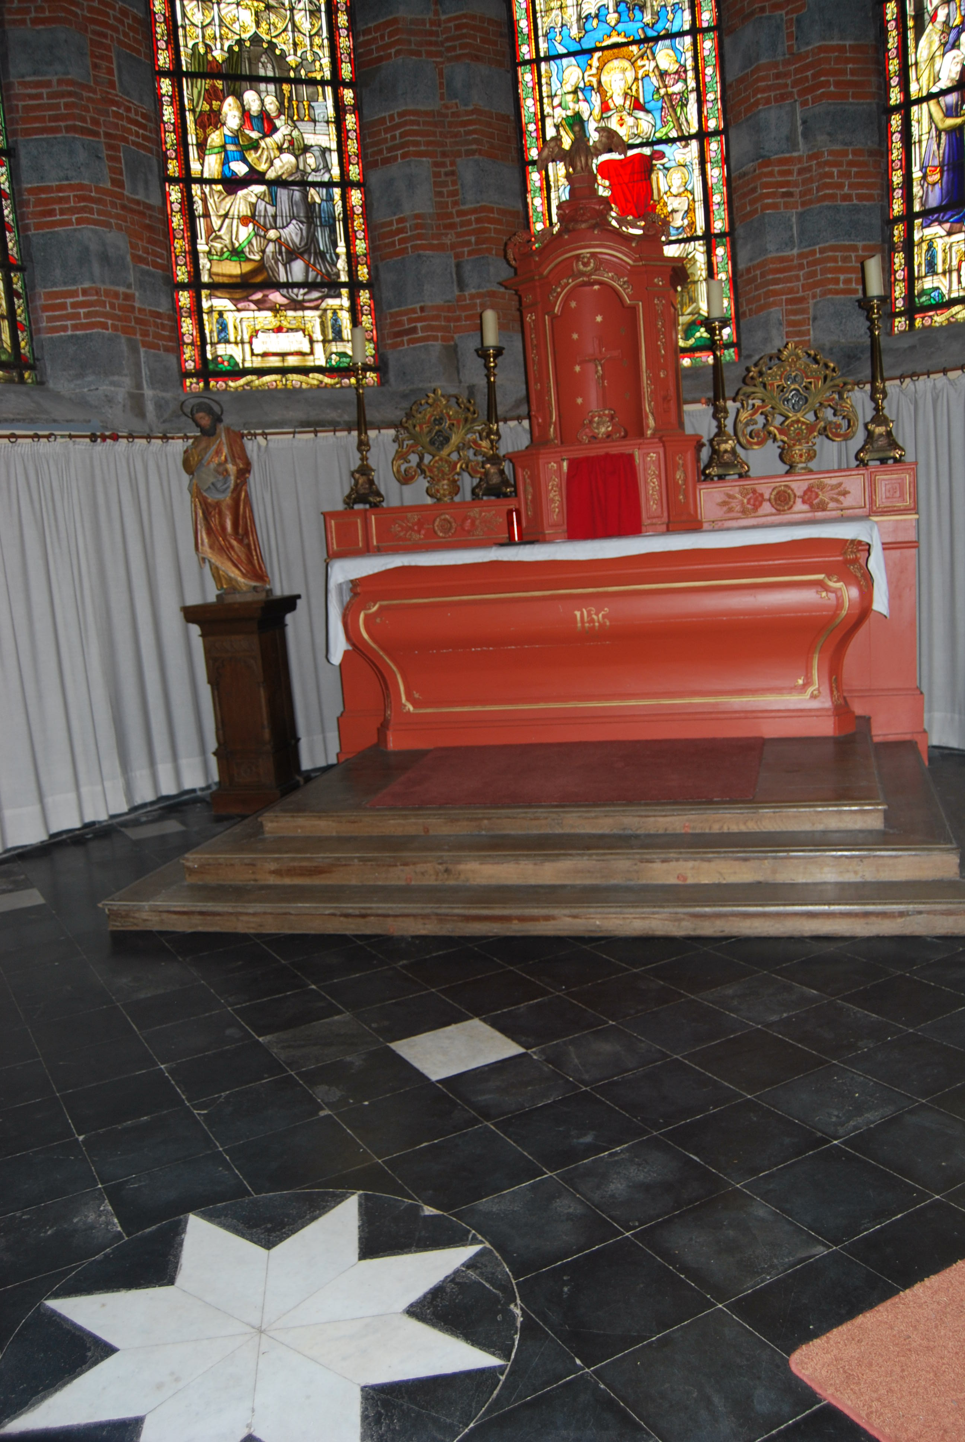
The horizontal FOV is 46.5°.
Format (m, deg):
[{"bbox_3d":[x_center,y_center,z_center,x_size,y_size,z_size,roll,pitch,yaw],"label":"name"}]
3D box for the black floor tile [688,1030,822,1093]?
[{"bbox_3d":[0.748,0.939,3.086,0.309,0.020,0.298,-9,10,-29],"label":"black floor tile"}]

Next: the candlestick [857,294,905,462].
[{"bbox_3d":[2.178,-1.871,6.186,0.258,0.905,0.250,-2,9,14],"label":"candlestick"}]

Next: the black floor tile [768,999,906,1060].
[{"bbox_3d":[0.986,0.870,3.146,0.295,0.015,0.287,-9,9,-29],"label":"black floor tile"}]

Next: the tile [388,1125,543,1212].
[{"bbox_3d":[-0.048,1.063,2.643,0.309,0.020,0.298,-9,10,-29],"label":"tile"}]

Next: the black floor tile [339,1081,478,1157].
[{"bbox_3d":[-0.193,1.038,2.900,0.309,0.020,0.298,-9,10,-29],"label":"black floor tile"}]

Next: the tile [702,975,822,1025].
[{"bbox_3d":[0.846,0.850,3.399,0.300,0.020,0.289,-9,10,-29],"label":"tile"}]

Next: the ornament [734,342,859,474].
[{"bbox_3d":[1.660,-1.652,5.928,0.643,0.693,0.150,-2,9,13],"label":"ornament"}]

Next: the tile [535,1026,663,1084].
[{"bbox_3d":[0.327,0.924,3.100,0.294,0.015,0.288,-9,9,-29],"label":"tile"}]

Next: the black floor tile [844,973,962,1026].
[{"bbox_3d":[1.245,0.831,3.291,0.295,0.015,0.287,-9,9,-29],"label":"black floor tile"}]

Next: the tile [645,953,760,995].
[{"bbox_3d":[0.702,0.820,3.637,0.295,0.015,0.287,-9,9,-29],"label":"tile"}]

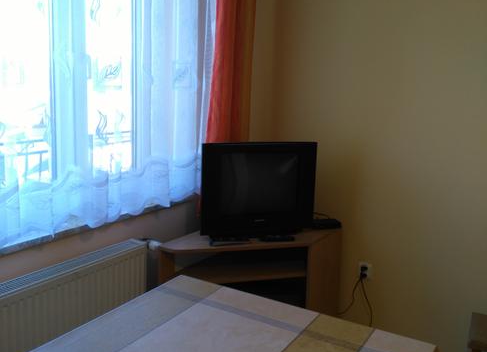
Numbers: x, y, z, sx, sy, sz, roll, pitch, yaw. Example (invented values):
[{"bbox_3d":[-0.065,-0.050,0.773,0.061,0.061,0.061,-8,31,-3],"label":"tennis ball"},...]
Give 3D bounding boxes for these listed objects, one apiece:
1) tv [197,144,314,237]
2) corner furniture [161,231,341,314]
[{"bbox_3d":[0.027,0.033,2.799,0.610,0.478,0.360,-2,13,-19],"label":"tv"},{"bbox_3d":[0.010,0.594,2.872,1.009,0.650,0.580,-1,13,-18],"label":"corner furniture"}]

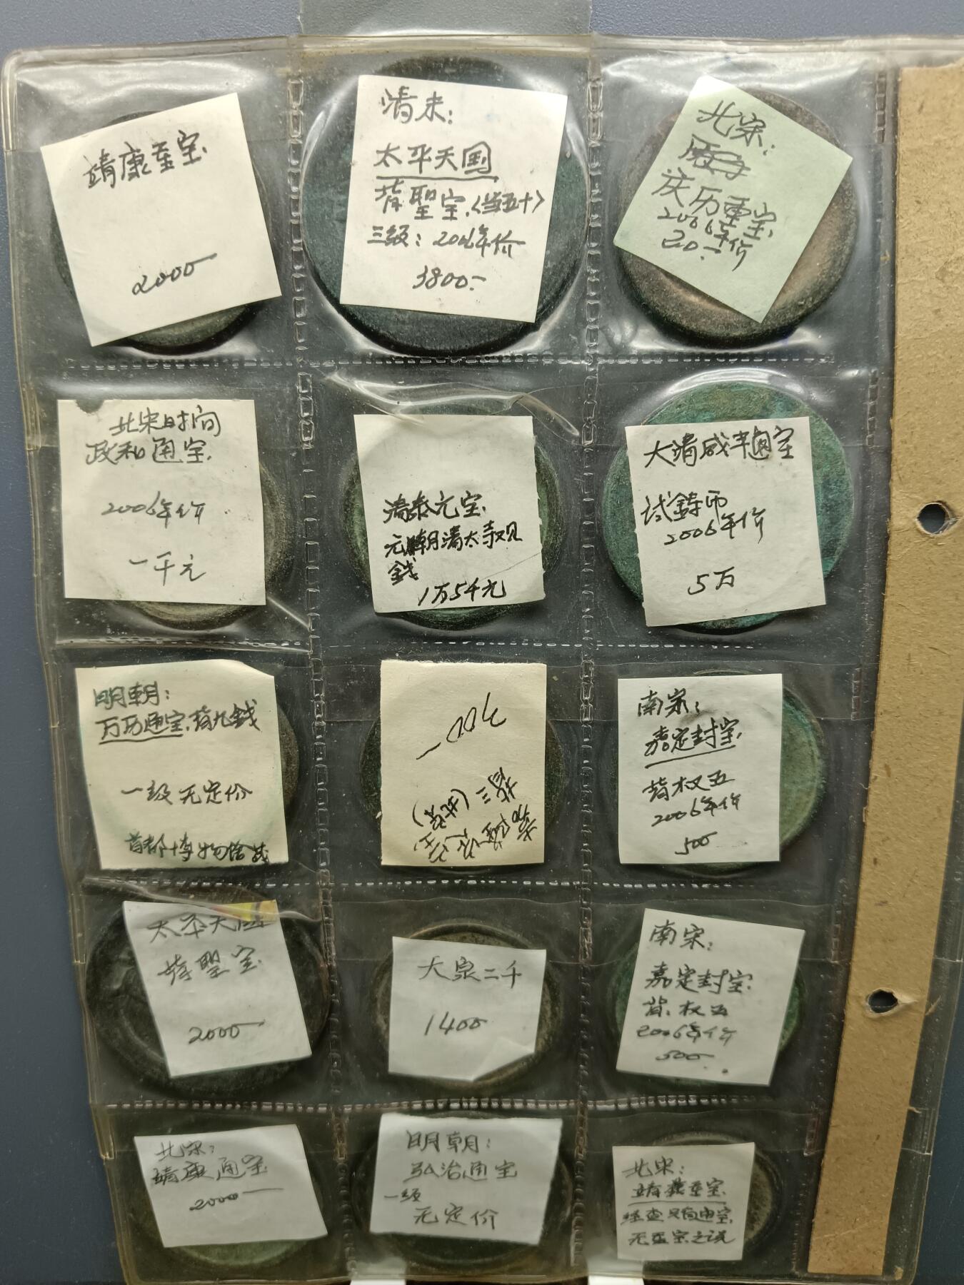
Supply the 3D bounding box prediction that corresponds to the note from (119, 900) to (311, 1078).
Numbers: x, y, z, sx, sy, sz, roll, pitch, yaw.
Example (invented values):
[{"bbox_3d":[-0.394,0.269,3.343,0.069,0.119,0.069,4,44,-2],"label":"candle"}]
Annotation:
[{"bbox_3d":[-0.046,0.061,0.170,0.026,0.036,0.002,-6,17,2],"label":"note"}]

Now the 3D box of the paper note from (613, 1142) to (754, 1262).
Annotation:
[{"bbox_3d":[0.039,0.110,0.188,0.026,0.033,0.002,-2,24,1],"label":"paper note"}]

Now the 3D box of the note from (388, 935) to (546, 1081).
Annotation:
[{"bbox_3d":[-0.003,0.066,0.172,0.026,0.028,0.002,4,17,-1],"label":"note"}]

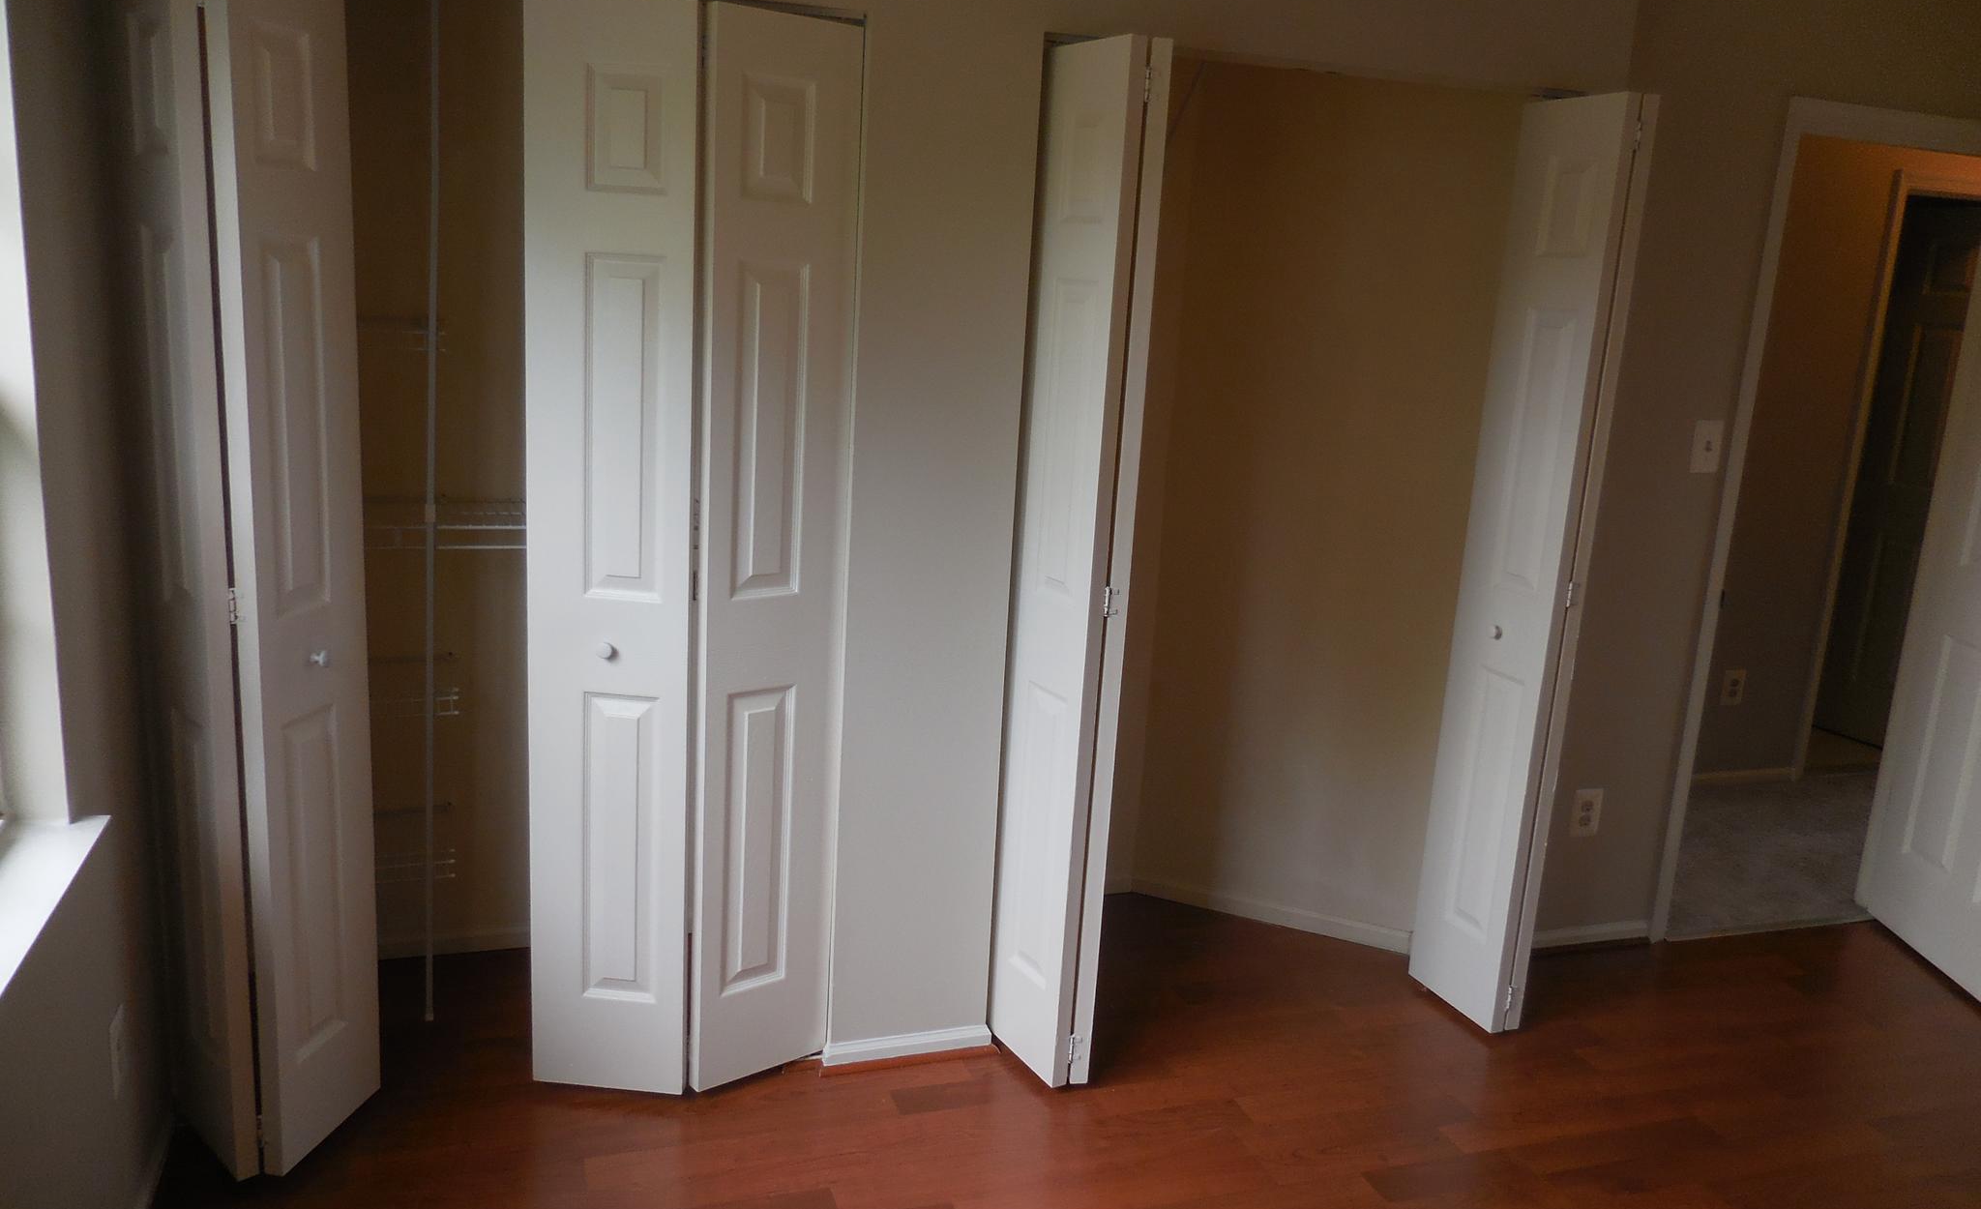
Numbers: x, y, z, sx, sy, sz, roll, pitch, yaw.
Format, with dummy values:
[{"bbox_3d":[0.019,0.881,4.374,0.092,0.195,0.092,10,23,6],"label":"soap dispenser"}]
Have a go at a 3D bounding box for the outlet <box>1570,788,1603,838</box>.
[{"bbox_3d":[1.481,0.519,3.545,0.076,0.118,0.009,-1,13,-18],"label":"outlet"}]

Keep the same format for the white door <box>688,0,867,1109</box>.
[{"bbox_3d":[-0.407,-0.039,2.678,0.290,2.000,0.036,-7,16,-39],"label":"white door"}]

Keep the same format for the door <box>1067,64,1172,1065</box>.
[{"bbox_3d":[0.231,-0.031,2.813,0.036,2.000,0.255,2,12,-5],"label":"door"}]

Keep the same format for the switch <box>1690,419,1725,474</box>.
[{"bbox_3d":[1.712,-0.374,3.409,0.076,0.120,0.009,-1,13,-18],"label":"switch"}]

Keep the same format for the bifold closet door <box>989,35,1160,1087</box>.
[{"bbox_3d":[0.136,-0.029,2.778,0.036,2.000,0.255,-4,14,-30],"label":"bifold closet door"}]

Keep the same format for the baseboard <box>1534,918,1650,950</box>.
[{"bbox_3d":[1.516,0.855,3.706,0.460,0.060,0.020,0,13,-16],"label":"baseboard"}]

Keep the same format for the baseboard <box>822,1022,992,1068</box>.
[{"bbox_3d":[-0.169,0.920,2.967,0.360,0.056,0.015,-1,13,-18],"label":"baseboard"}]

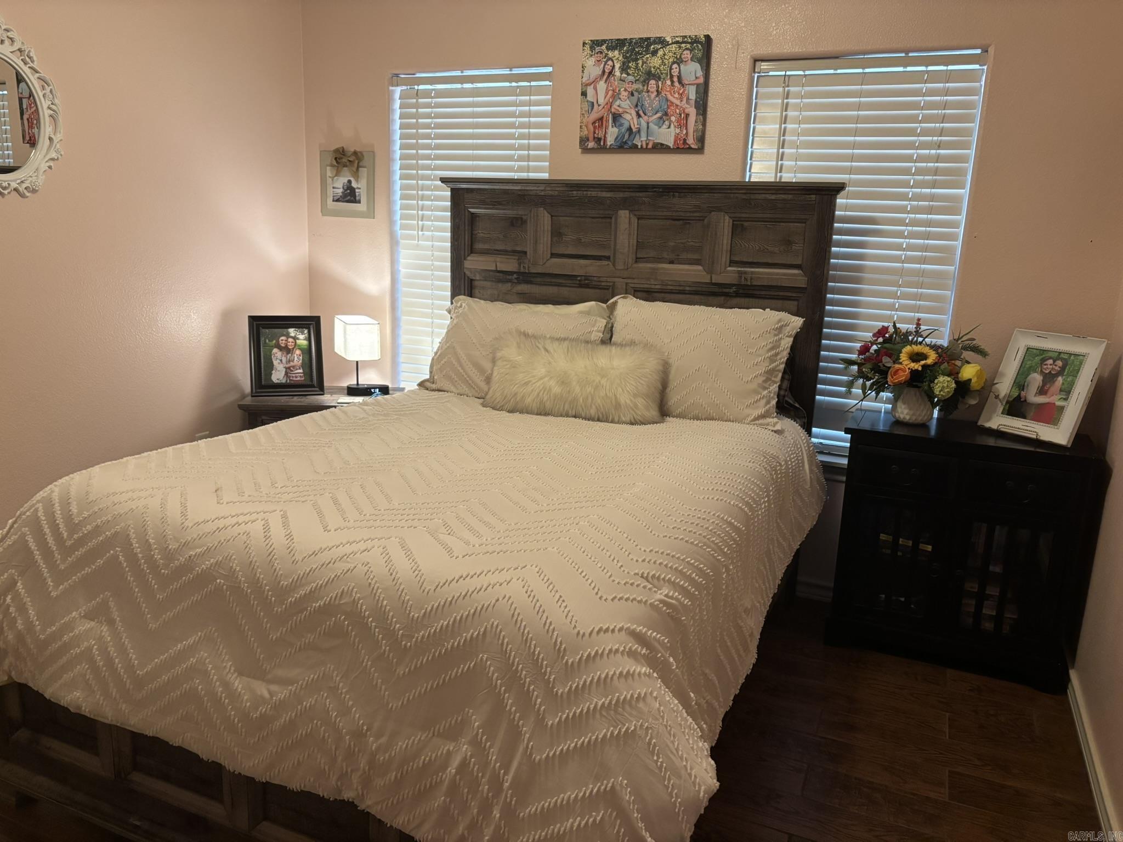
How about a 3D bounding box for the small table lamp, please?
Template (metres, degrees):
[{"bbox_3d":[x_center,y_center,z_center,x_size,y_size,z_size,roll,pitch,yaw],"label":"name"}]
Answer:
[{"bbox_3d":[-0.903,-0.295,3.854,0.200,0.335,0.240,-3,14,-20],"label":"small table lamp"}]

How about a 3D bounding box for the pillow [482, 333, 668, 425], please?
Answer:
[{"bbox_3d":[0.043,-0.162,3.034,0.640,0.280,0.150,9,-15,26],"label":"pillow"}]

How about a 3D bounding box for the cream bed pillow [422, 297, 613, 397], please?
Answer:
[{"bbox_3d":[-0.182,-0.289,3.298,0.710,0.410,0.160,8,-18,23],"label":"cream bed pillow"}]

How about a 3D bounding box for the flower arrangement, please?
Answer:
[{"bbox_3d":[1.240,-0.198,2.969,0.490,0.310,0.310,8,14,23],"label":"flower arrangement"}]

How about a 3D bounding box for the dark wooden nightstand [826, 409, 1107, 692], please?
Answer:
[{"bbox_3d":[1.381,0.430,2.992,0.773,0.805,0.364,8,14,23],"label":"dark wooden nightstand"}]

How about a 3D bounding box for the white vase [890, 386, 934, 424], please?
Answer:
[{"bbox_3d":[1.258,-0.058,3.008,0.148,0.128,0.148,8,14,23],"label":"white vase"}]

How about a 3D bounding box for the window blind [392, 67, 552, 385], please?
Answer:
[{"bbox_3d":[-0.424,-0.789,3.800,0.787,1.468,0.060,8,14,23],"label":"window blind"}]

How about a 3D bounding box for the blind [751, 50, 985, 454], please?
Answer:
[{"bbox_3d":[1.062,-0.585,3.171,0.775,1.467,0.060,8,14,23],"label":"blind"}]

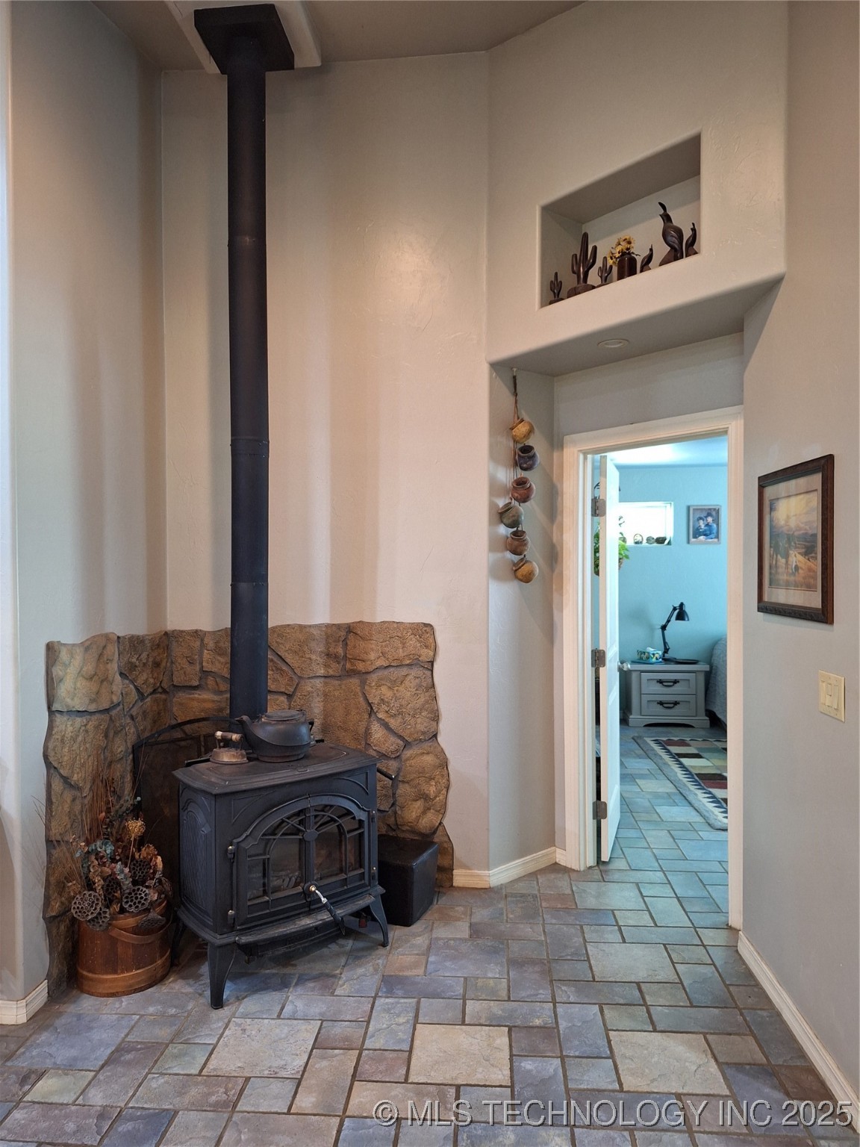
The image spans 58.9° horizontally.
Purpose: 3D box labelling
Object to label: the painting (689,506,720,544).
[{"bbox_3d":[2.632,-0.465,7.287,0.288,0.367,0.025,0,1,4],"label":"painting"}]

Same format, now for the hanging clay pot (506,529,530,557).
[{"bbox_3d":[0.412,-0.140,3.560,0.107,0.101,0.107,0,26,0],"label":"hanging clay pot"}]

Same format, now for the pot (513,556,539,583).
[{"bbox_3d":[0.454,-0.013,3.590,0.110,0.108,0.110,-38,18,15],"label":"pot"}]

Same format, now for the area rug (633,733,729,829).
[{"bbox_3d":[2.442,1.418,5.384,1.500,0.012,2.313,0,1,4],"label":"area rug"}]

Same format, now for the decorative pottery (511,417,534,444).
[{"bbox_3d":[0.432,-0.669,3.566,0.111,0.105,0.111,-38,7,6],"label":"decorative pottery"}]

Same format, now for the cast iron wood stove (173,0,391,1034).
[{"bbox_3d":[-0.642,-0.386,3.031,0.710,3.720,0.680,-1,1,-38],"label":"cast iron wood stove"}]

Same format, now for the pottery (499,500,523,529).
[{"bbox_3d":[0.375,-0.263,3.520,0.108,0.112,0.108,-43,14,-32],"label":"pottery"}]

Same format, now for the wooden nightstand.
[{"bbox_3d":[2.200,1.119,7.174,0.735,0.570,0.420,0,1,3],"label":"wooden nightstand"}]

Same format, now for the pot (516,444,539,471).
[{"bbox_3d":[0.463,-0.543,3.594,0.106,0.114,0.106,-9,37,7],"label":"pot"}]

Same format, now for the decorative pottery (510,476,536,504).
[{"bbox_3d":[0.439,-0.387,3.580,0.110,0.105,0.110,-10,29,6],"label":"decorative pottery"}]

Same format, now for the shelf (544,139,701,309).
[{"bbox_3d":[0.819,-1.347,3.067,0.280,0.432,0.747,-1,1,-41],"label":"shelf"}]

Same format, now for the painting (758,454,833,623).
[{"bbox_3d":[1.162,-0.099,2.455,0.027,0.487,0.540,0,1,3],"label":"painting"}]

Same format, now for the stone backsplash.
[{"bbox_3d":[-0.613,0.854,3.097,1.369,1.247,1.020,0,1,4],"label":"stone backsplash"}]

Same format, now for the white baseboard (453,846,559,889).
[{"bbox_3d":[0.383,1.418,3.697,0.575,0.084,0.165,-1,1,-41],"label":"white baseboard"}]

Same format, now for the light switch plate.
[{"bbox_3d":[1.158,0.352,2.205,0.010,0.124,0.160,0,1,3],"label":"light switch plate"}]

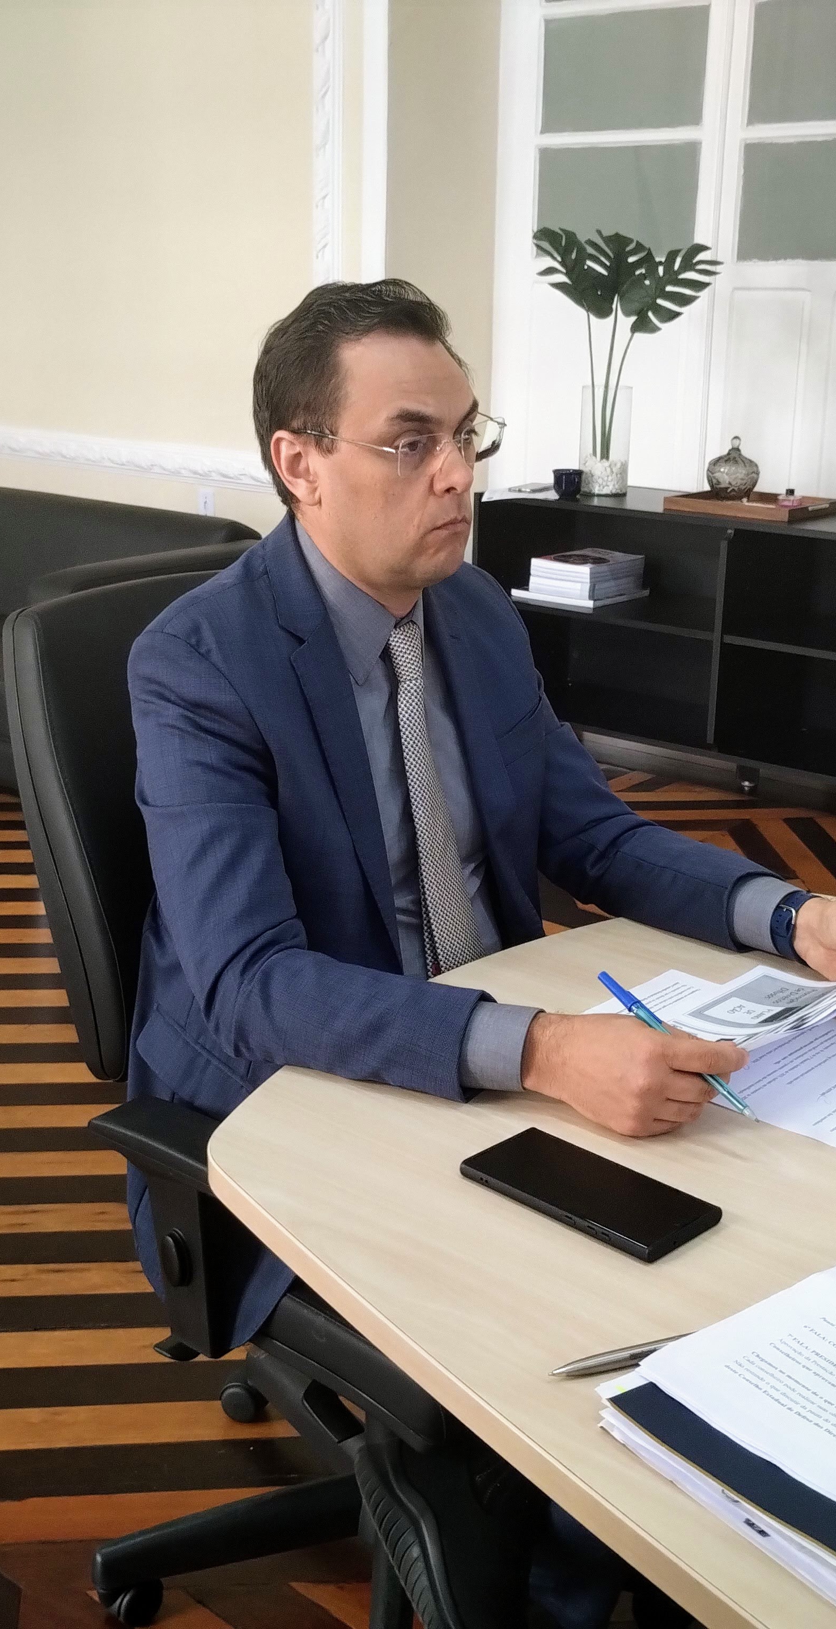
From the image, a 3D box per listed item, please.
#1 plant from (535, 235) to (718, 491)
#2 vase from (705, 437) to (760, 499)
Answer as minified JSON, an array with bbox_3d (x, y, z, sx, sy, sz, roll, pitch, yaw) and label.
[{"bbox_3d":[0.567,-1.265,4.916,0.520,0.719,0.380,1,18,0],"label":"plant"},{"bbox_3d":[0.886,-0.969,4.892,0.156,0.163,0.156,1,18,0],"label":"vase"}]

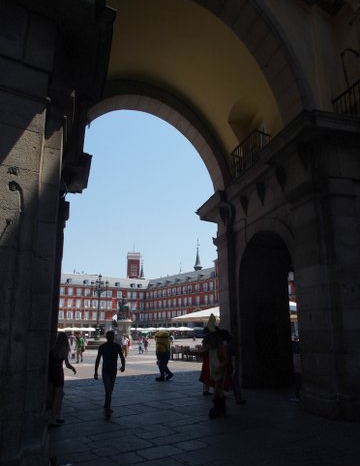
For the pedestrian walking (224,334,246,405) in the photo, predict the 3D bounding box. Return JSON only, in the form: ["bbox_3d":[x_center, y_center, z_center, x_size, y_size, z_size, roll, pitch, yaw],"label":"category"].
[{"bbox_3d":[1.361,3.371,9.696,0.500,1.668,0.450,12,-19,-38],"label":"pedestrian walking"}]

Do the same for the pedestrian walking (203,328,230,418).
[{"bbox_3d":[0.799,2.960,8.498,0.620,1.865,0.500,-7,-16,26],"label":"pedestrian walking"}]

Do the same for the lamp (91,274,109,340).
[{"bbox_3d":[-8.577,7.758,41.373,1.800,6.924,1.800,0,-14,0],"label":"lamp"}]

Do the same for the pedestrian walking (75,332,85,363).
[{"bbox_3d":[-5.811,6.614,22.450,0.480,1.748,0.400,-5,-15,17],"label":"pedestrian walking"}]

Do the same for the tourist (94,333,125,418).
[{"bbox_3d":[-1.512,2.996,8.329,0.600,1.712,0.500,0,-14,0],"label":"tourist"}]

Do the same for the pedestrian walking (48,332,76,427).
[{"bbox_3d":[-2.299,2.798,7.534,0.540,1.699,0.480,-9,-17,32],"label":"pedestrian walking"}]

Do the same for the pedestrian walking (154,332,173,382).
[{"bbox_3d":[-0.610,4.497,14.348,0.660,1.807,0.600,-1,-14,3],"label":"pedestrian walking"}]

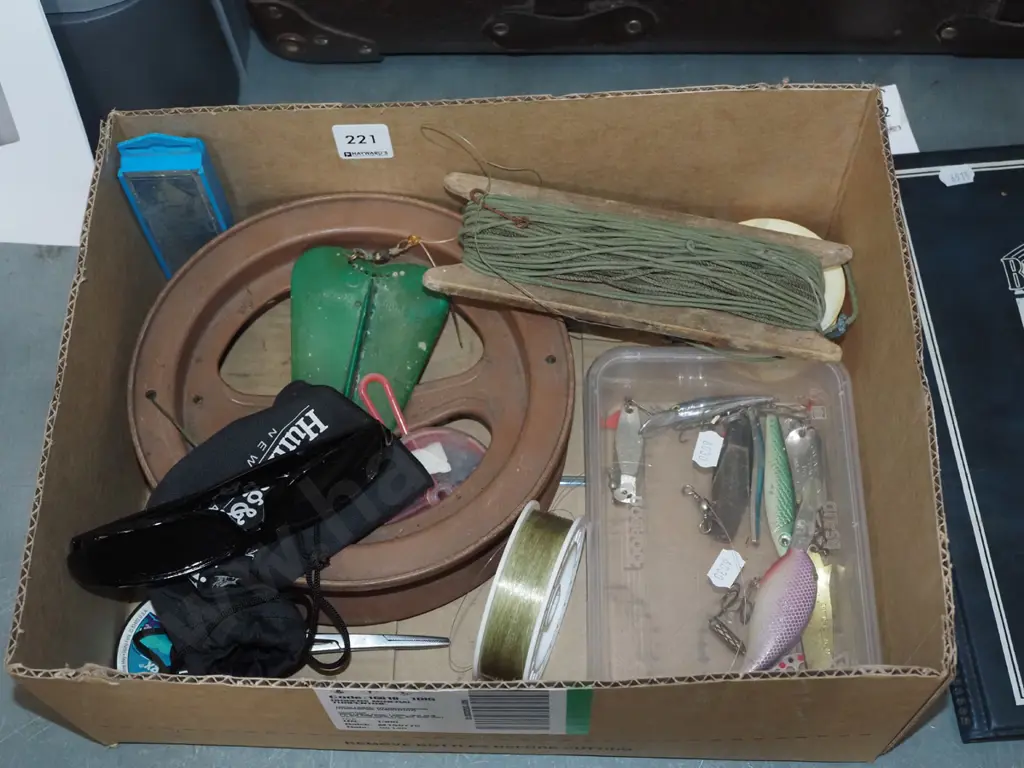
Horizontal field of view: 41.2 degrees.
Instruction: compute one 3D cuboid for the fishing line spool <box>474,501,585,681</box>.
[{"bbox_3d":[0.010,0.085,0.572,0.025,0.086,0.086,18,65,10],"label":"fishing line spool"}]

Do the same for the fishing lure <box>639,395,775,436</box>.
[{"bbox_3d":[0.092,0.015,0.642,0.066,0.011,0.013,-14,63,-5],"label":"fishing lure"}]

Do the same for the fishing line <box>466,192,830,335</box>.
[{"bbox_3d":[0.058,-0.055,0.613,0.164,0.020,0.035,11,64,8],"label":"fishing line"}]

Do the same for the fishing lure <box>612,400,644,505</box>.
[{"bbox_3d":[0.055,0.031,0.640,0.013,0.007,0.053,-1,63,2],"label":"fishing lure"}]

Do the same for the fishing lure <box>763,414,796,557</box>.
[{"bbox_3d":[0.123,0.046,0.627,0.015,0.011,0.071,-1,63,2],"label":"fishing lure"}]

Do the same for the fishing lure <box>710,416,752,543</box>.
[{"bbox_3d":[0.102,0.044,0.631,0.018,0.008,0.063,8,64,6],"label":"fishing lure"}]

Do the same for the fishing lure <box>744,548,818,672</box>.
[{"bbox_3d":[0.117,0.100,0.597,0.025,0.016,0.063,22,66,13],"label":"fishing lure"}]

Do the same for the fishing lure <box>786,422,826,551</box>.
[{"bbox_3d":[0.135,0.048,0.628,0.017,0.006,0.066,4,63,4],"label":"fishing lure"}]

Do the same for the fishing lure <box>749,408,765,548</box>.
[{"bbox_3d":[0.113,0.043,0.631,0.006,0.008,0.067,2,63,3],"label":"fishing lure"}]

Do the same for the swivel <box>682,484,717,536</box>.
[{"bbox_3d":[0.085,0.058,0.625,0.008,0.006,0.026,-20,64,-8],"label":"swivel"}]

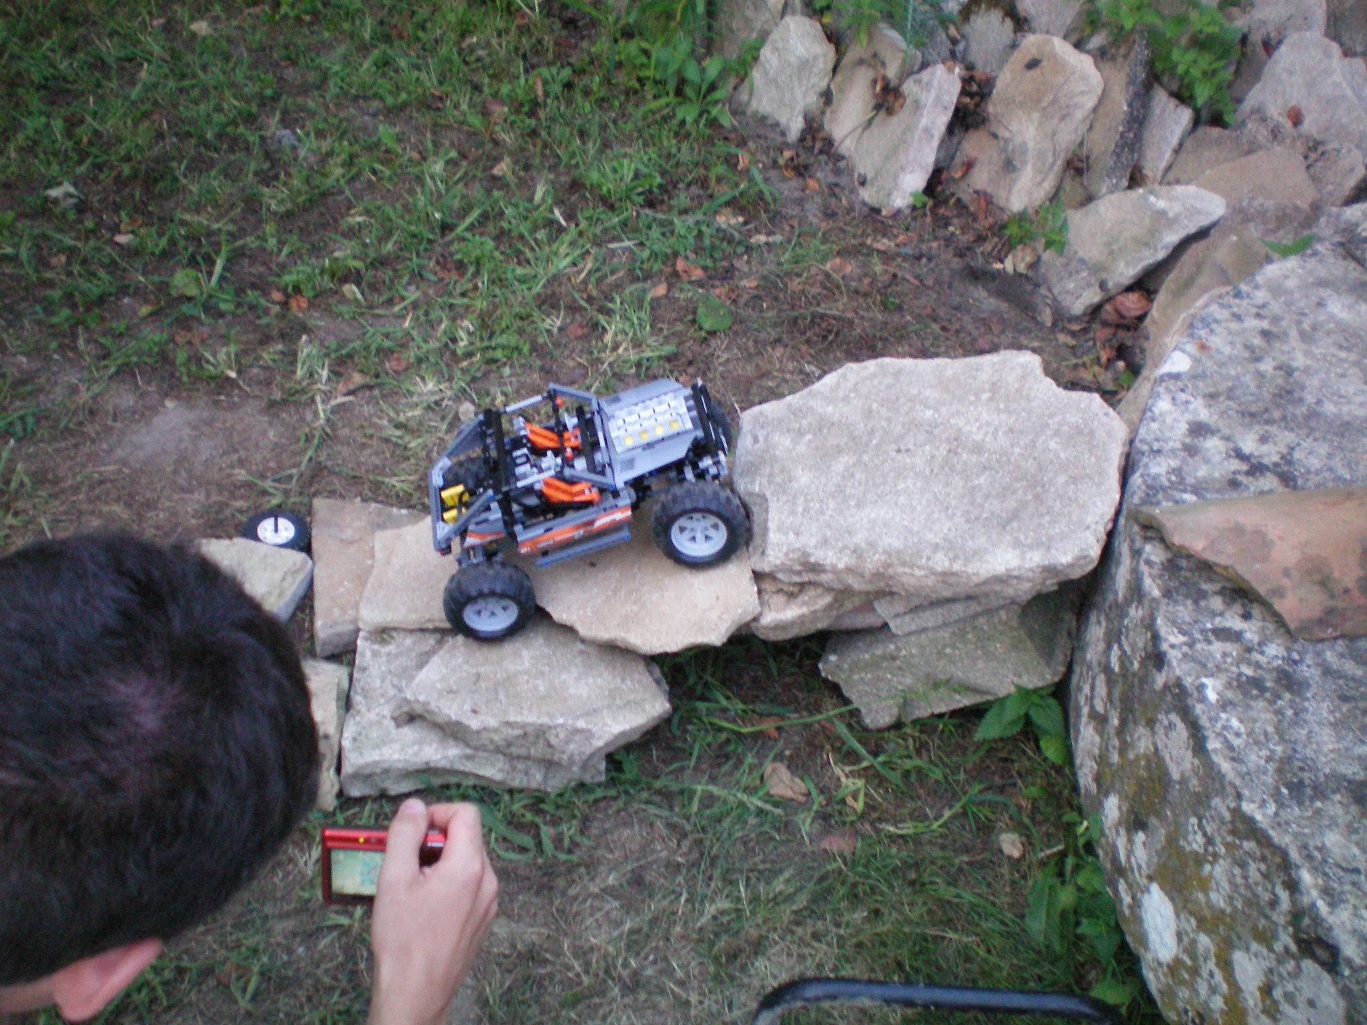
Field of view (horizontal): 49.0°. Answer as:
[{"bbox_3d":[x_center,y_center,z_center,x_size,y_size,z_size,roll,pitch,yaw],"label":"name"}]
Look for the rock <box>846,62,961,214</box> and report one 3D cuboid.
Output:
[{"bbox_3d":[0.334,-0.566,2.274,0.088,0.235,0.080,3,29,-33],"label":"rock"}]

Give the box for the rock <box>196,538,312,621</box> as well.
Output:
[{"bbox_3d":[-0.488,0.077,1.698,0.140,0.045,0.120,7,47,0],"label":"rock"}]

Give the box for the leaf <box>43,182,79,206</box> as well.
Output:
[{"bbox_3d":[-0.905,-0.463,2.183,0.049,0.015,0.042,0,50,0],"label":"leaf"}]

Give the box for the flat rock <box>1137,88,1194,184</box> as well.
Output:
[{"bbox_3d":[0.765,-0.599,2.387,0.062,0.165,0.070,13,25,-6],"label":"flat rock"}]

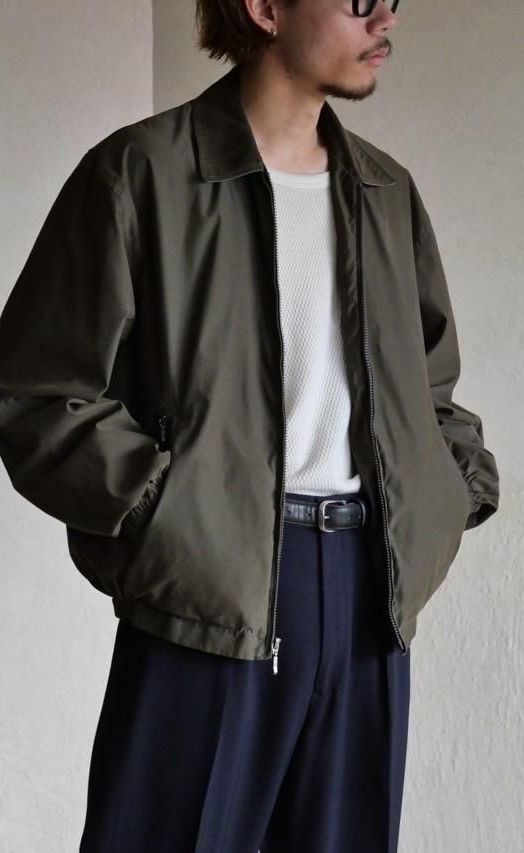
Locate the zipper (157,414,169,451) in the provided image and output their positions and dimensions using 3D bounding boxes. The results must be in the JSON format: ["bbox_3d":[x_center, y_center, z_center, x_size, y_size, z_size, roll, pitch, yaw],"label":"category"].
[{"bbox_3d":[-0.114,0.008,2.720,0.013,0.043,0.009,0,3,0],"label":"zipper"}]

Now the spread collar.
[{"bbox_3d":[0.016,-0.359,2.820,0.260,0.150,0.190,-2,4,-35],"label":"spread collar"}]

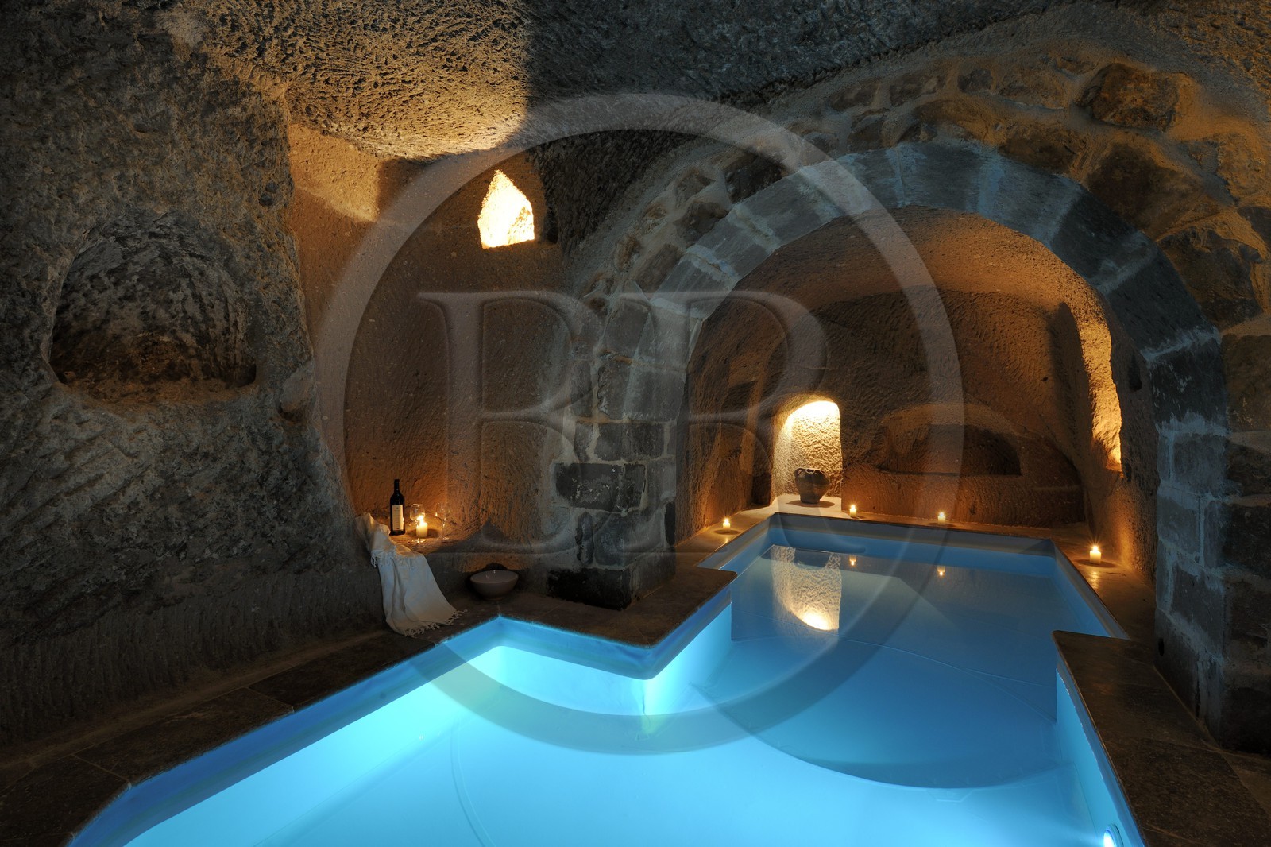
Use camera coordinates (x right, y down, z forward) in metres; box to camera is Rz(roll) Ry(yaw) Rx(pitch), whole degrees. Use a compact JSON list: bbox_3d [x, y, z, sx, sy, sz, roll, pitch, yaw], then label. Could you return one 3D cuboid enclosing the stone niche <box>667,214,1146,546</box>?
[{"bbox_3d":[1.836,-0.144,3.894,2.550,2.030,2.000,1,3,29],"label":"stone niche"}]

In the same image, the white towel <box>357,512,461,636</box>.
[{"bbox_3d":[-1.120,0.707,2.810,0.360,0.420,0.550,-2,3,-43],"label":"white towel"}]

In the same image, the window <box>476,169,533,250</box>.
[{"bbox_3d":[-0.744,-1.227,3.231,0.380,0.420,0.200,1,3,29],"label":"window"}]

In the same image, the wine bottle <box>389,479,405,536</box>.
[{"bbox_3d":[-1.348,0.475,3.200,0.075,0.310,0.075,-1,2,-23],"label":"wine bottle"}]

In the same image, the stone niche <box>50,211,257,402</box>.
[{"bbox_3d":[-1.830,-0.430,2.120,0.330,0.680,0.600,1,2,31],"label":"stone niche"}]

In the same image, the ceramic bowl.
[{"bbox_3d":[-0.749,0.868,3.000,0.247,0.120,0.247,0,2,-14],"label":"ceramic bowl"}]

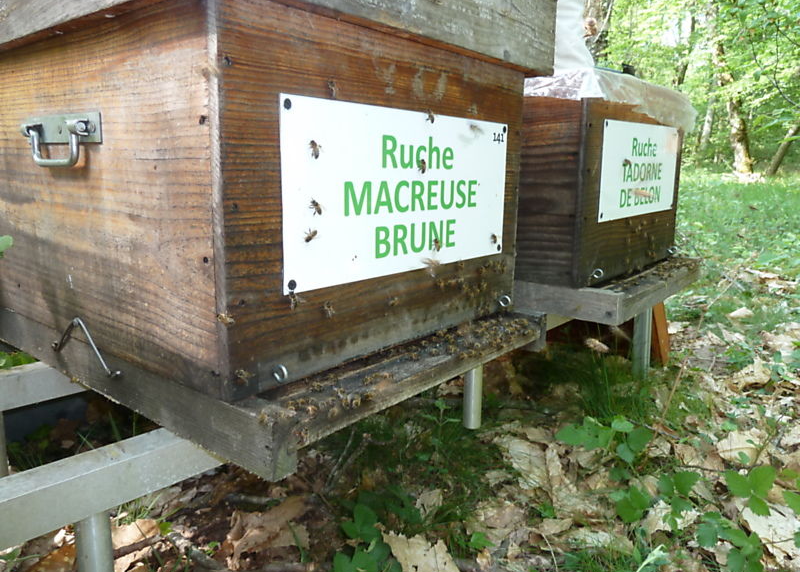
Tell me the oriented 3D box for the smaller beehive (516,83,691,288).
[{"bbox_3d":[0.218,-0.195,1.160,0.510,0.275,0.440,9,15,41],"label":"smaller beehive"}]

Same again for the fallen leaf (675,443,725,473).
[{"bbox_3d":[0.444,0.254,0.857,0.075,0.018,0.065,6,13,29],"label":"fallen leaf"}]

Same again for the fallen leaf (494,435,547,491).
[{"bbox_3d":[0.166,0.244,0.806,0.063,0.030,0.103,-2,12,-15],"label":"fallen leaf"}]

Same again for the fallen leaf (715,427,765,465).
[{"bbox_3d":[0.526,0.247,0.894,0.068,0.022,0.078,7,13,27],"label":"fallen leaf"}]

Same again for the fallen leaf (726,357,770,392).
[{"bbox_3d":[0.711,0.179,1.182,0.098,0.038,0.090,6,13,32],"label":"fallen leaf"}]

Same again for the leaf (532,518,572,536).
[{"bbox_3d":[0.177,0.280,0.671,0.047,0.010,0.019,-1,12,-8],"label":"leaf"}]

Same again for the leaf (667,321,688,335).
[{"bbox_3d":[0.749,0.112,1.560,0.062,0.025,0.060,5,12,26],"label":"leaf"}]

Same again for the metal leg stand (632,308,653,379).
[{"bbox_3d":[0.523,0.113,1.238,0.034,0.175,0.034,9,15,41],"label":"metal leg stand"}]

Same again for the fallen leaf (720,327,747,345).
[{"bbox_3d":[0.849,0.126,1.471,0.070,0.030,0.065,6,13,30],"label":"fallen leaf"}]

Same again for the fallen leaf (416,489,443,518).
[{"bbox_3d":[0.036,0.267,0.711,0.032,0.018,0.036,1,12,-1],"label":"fallen leaf"}]

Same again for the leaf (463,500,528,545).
[{"bbox_3d":[0.111,0.275,0.673,0.072,0.022,0.052,-1,12,-10],"label":"leaf"}]

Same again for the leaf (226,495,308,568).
[{"bbox_3d":[-0.145,0.269,0.638,0.088,0.038,0.074,-6,13,-30],"label":"leaf"}]

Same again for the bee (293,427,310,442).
[{"bbox_3d":[-0.073,0.110,0.426,0.013,0.009,0.009,-4,13,-25],"label":"bee"}]

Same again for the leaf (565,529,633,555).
[{"bbox_3d":[0.229,0.295,0.667,0.080,0.014,0.042,4,12,20],"label":"leaf"}]

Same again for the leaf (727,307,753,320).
[{"bbox_3d":[0.998,0.081,1.698,0.080,0.030,0.070,6,13,31],"label":"leaf"}]

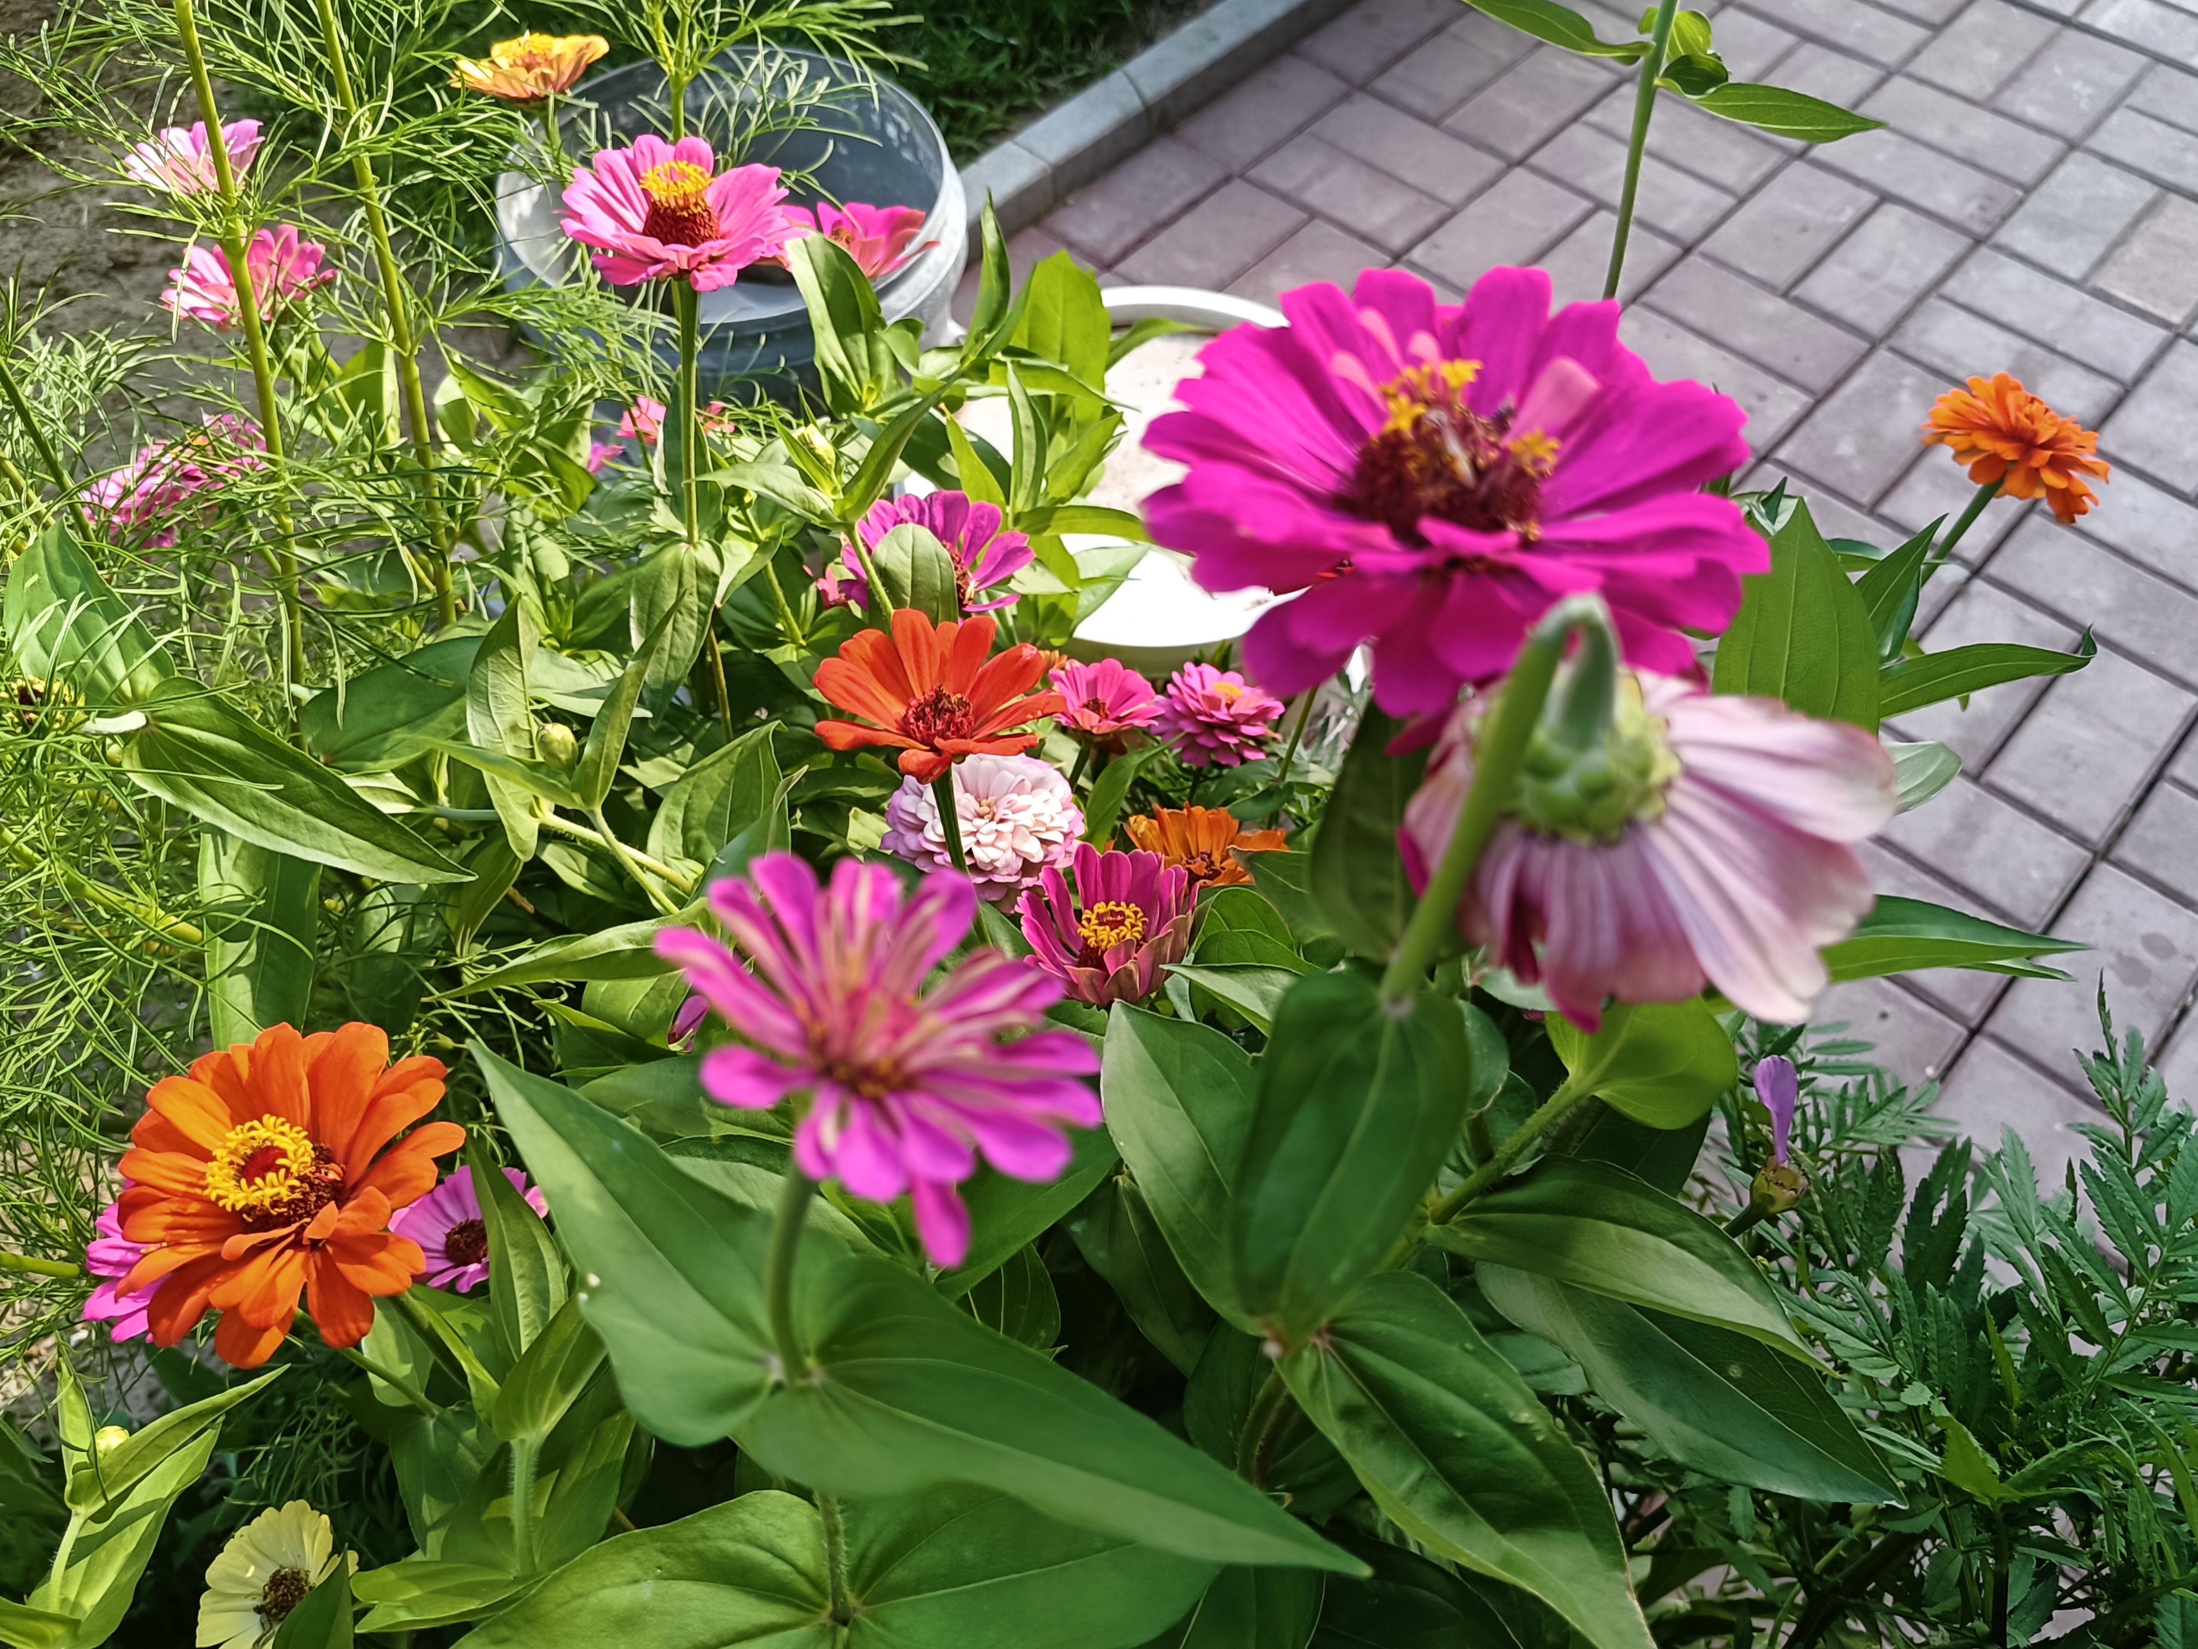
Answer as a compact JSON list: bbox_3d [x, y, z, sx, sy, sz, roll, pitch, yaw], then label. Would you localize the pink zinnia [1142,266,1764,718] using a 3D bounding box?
[{"bbox_3d":[0.058,-0.055,0.285,0.097,0.035,0.097,0,56,1],"label":"pink zinnia"}]

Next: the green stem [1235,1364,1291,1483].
[{"bbox_3d":[0.048,0.176,0.500,0.010,0.090,0.010,0,51,-2],"label":"green stem"}]

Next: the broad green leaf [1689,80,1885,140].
[{"bbox_3d":[0.184,-0.193,0.463,0.055,0.012,0.024,11,62,5],"label":"broad green leaf"}]

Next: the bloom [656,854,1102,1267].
[{"bbox_3d":[-0.035,0.036,0.275,0.072,0.034,0.072,2,60,-4],"label":"bloom"}]

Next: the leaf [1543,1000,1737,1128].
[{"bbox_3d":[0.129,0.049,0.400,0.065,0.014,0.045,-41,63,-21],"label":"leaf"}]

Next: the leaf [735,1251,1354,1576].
[{"bbox_3d":[-0.009,0.110,0.320,0.120,0.020,0.051,19,67,-5],"label":"leaf"}]

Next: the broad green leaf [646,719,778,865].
[{"bbox_3d":[-0.112,-0.008,0.500,0.036,0.014,0.062,29,78,16],"label":"broad green leaf"}]

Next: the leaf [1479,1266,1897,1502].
[{"bbox_3d":[0.144,0.132,0.415,0.127,0.015,0.042,32,71,-9],"label":"leaf"}]

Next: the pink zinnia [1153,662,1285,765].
[{"bbox_3d":[0.055,-0.049,0.775,0.057,0.036,0.053,-1,62,0],"label":"pink zinnia"}]

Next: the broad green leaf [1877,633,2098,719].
[{"bbox_3d":[0.230,-0.036,0.453,0.077,0.015,0.027,-12,65,-11],"label":"broad green leaf"}]

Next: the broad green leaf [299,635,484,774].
[{"bbox_3d":[-0.226,-0.040,0.560,0.078,0.013,0.038,-26,56,-12],"label":"broad green leaf"}]

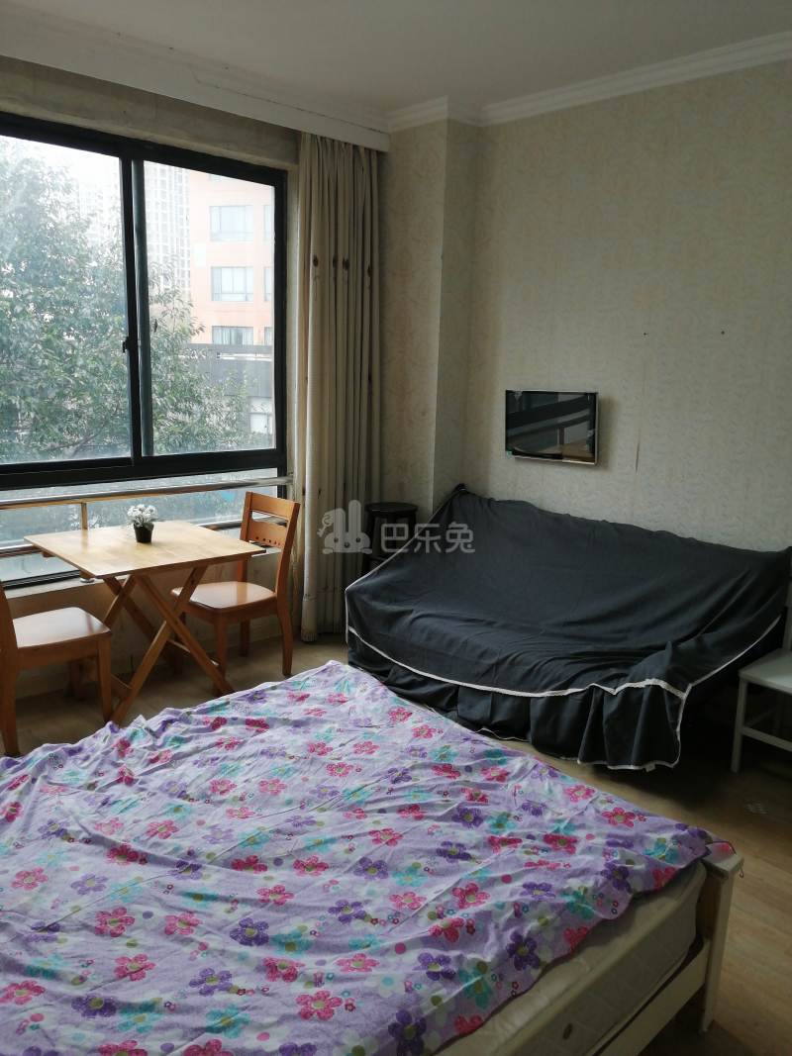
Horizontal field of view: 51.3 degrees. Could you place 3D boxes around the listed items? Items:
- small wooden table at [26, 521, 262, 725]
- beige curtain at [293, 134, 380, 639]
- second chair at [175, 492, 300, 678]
[{"bbox_3d":[-1.173,0.436,3.886,0.789,0.734,0.785,-9,16,-42],"label":"small wooden table"},{"bbox_3d":[-0.313,-0.715,4.550,0.555,2.677,0.145,-9,16,-42],"label":"beige curtain"},{"bbox_3d":[-0.805,0.308,4.139,0.412,0.904,0.478,14,17,43],"label":"second chair"}]

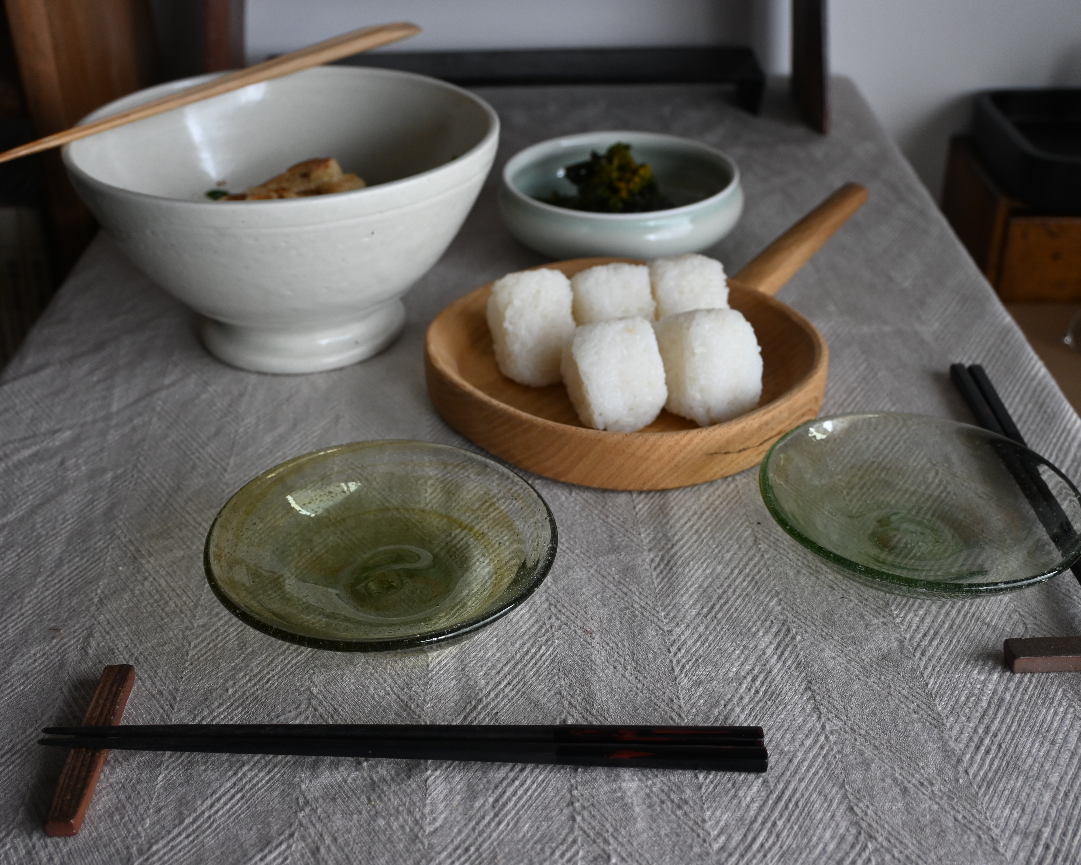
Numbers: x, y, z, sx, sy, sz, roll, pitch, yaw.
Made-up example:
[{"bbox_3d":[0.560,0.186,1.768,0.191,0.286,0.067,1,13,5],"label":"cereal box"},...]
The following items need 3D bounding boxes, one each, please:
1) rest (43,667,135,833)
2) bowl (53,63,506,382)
[{"bbox_3d":[-0.145,0.102,0.422,0.009,0.007,0.070,-1,31,-1],"label":"rest"},{"bbox_3d":[-0.124,-0.103,0.660,0.208,0.108,0.208,-1,31,0],"label":"bowl"}]

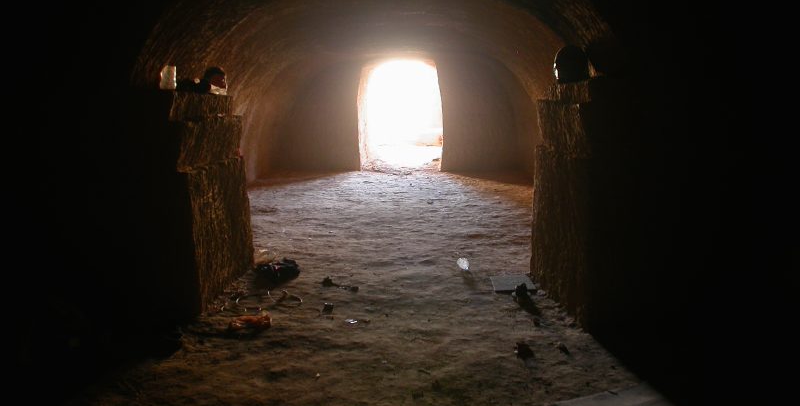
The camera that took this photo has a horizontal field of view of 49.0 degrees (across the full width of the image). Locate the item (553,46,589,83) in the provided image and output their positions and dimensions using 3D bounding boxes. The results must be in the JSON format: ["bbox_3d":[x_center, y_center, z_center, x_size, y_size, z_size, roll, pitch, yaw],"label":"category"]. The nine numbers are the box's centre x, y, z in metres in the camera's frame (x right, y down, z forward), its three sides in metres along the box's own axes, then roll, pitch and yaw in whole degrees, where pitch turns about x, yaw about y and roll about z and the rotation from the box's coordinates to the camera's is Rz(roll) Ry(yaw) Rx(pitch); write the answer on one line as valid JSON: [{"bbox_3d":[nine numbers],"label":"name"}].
[{"bbox_3d":[1.149,-0.930,5.900,0.260,0.250,0.230,5,9,36],"label":"item"}]

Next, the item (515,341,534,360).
[{"bbox_3d":[0.684,0.809,4.861,0.105,0.070,0.100,0,7,0],"label":"item"}]

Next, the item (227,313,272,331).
[{"bbox_3d":[-0.927,0.728,5.482,0.280,0.075,0.150,1,7,7],"label":"item"}]

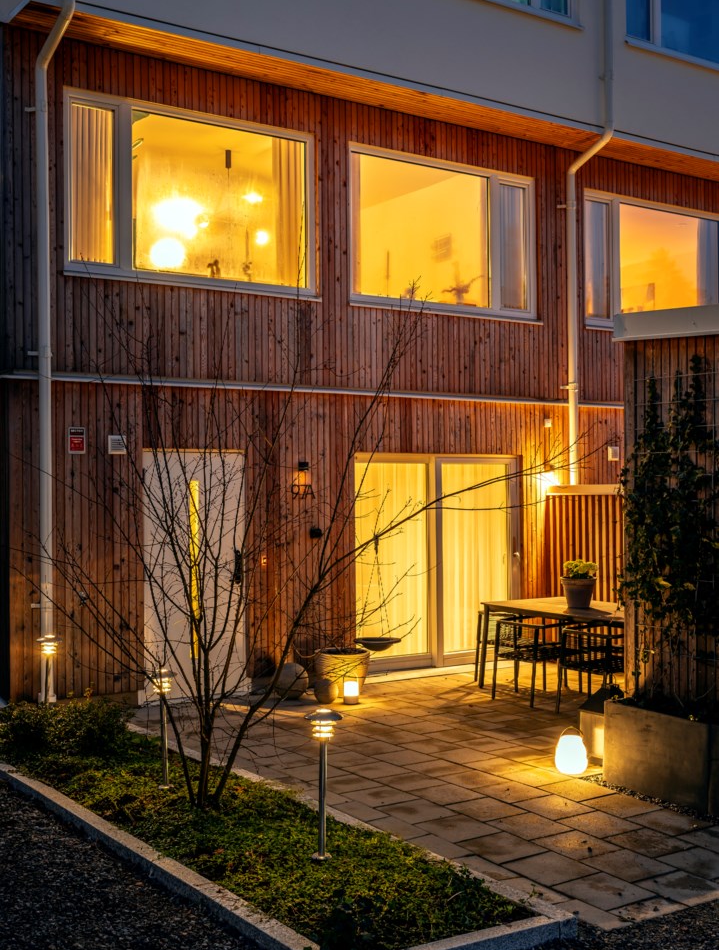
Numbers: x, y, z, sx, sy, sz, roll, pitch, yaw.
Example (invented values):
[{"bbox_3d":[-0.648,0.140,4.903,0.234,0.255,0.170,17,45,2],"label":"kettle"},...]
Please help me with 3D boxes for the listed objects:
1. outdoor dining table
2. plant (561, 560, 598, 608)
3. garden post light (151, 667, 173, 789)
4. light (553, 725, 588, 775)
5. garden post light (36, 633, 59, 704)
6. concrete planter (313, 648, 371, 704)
[{"bbox_3d":[2.054,1.494,9.758,0.930,0.740,2.200,0,-1,-34],"label":"outdoor dining table"},{"bbox_3d":[1.872,0.929,9.980,0.310,0.405,0.310,0,-1,0],"label":"plant"},{"bbox_3d":[-1.162,1.512,6.970,0.183,0.704,0.183,0,-1,-34],"label":"garden post light"},{"bbox_3d":[1.331,1.722,7.330,0.208,0.288,0.208,0,-1,0],"label":"light"},{"bbox_3d":[-2.257,1.526,8.500,0.183,0.703,0.183,0,-1,-34],"label":"garden post light"},{"bbox_3d":[-0.144,1.681,9.900,0.468,0.375,0.468,0,-1,0],"label":"concrete planter"}]

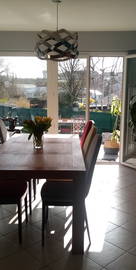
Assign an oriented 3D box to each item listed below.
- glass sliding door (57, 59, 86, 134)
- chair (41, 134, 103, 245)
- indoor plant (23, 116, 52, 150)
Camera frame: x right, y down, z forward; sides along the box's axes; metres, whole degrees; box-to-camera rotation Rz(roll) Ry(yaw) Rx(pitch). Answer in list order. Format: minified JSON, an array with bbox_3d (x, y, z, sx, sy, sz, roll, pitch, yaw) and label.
[{"bbox_3d":[0.079,-0.455,5.262,0.626,2.020,0.071,0,9,1],"label":"glass sliding door"},{"bbox_3d":[0.036,0.507,2.620,0.569,1.010,0.465,0,9,1],"label":"chair"},{"bbox_3d":[-0.345,-0.021,3.072,0.343,0.369,0.303,0,9,1],"label":"indoor plant"}]

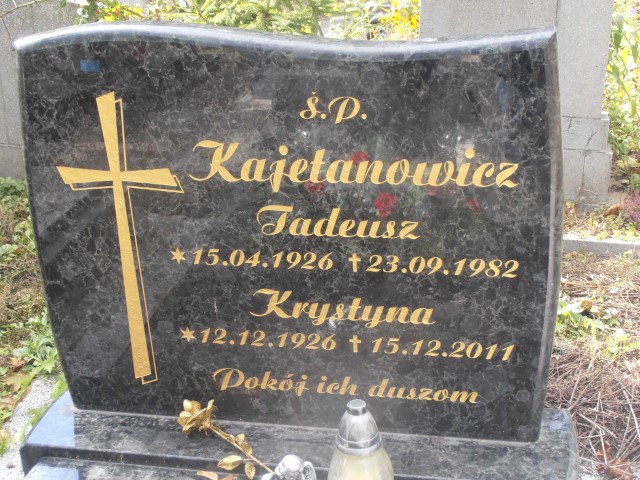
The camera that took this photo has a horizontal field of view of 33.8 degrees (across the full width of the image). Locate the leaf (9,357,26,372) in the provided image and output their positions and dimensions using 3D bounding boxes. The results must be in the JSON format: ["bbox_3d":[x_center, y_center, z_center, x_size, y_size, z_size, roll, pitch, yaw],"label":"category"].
[{"bbox_3d":[-0.594,0.245,2.070,0.038,0.015,0.050,4,22,17],"label":"leaf"}]

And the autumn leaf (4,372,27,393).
[{"bbox_3d":[-0.578,0.270,2.000,0.047,0.015,0.060,4,22,17],"label":"autumn leaf"}]

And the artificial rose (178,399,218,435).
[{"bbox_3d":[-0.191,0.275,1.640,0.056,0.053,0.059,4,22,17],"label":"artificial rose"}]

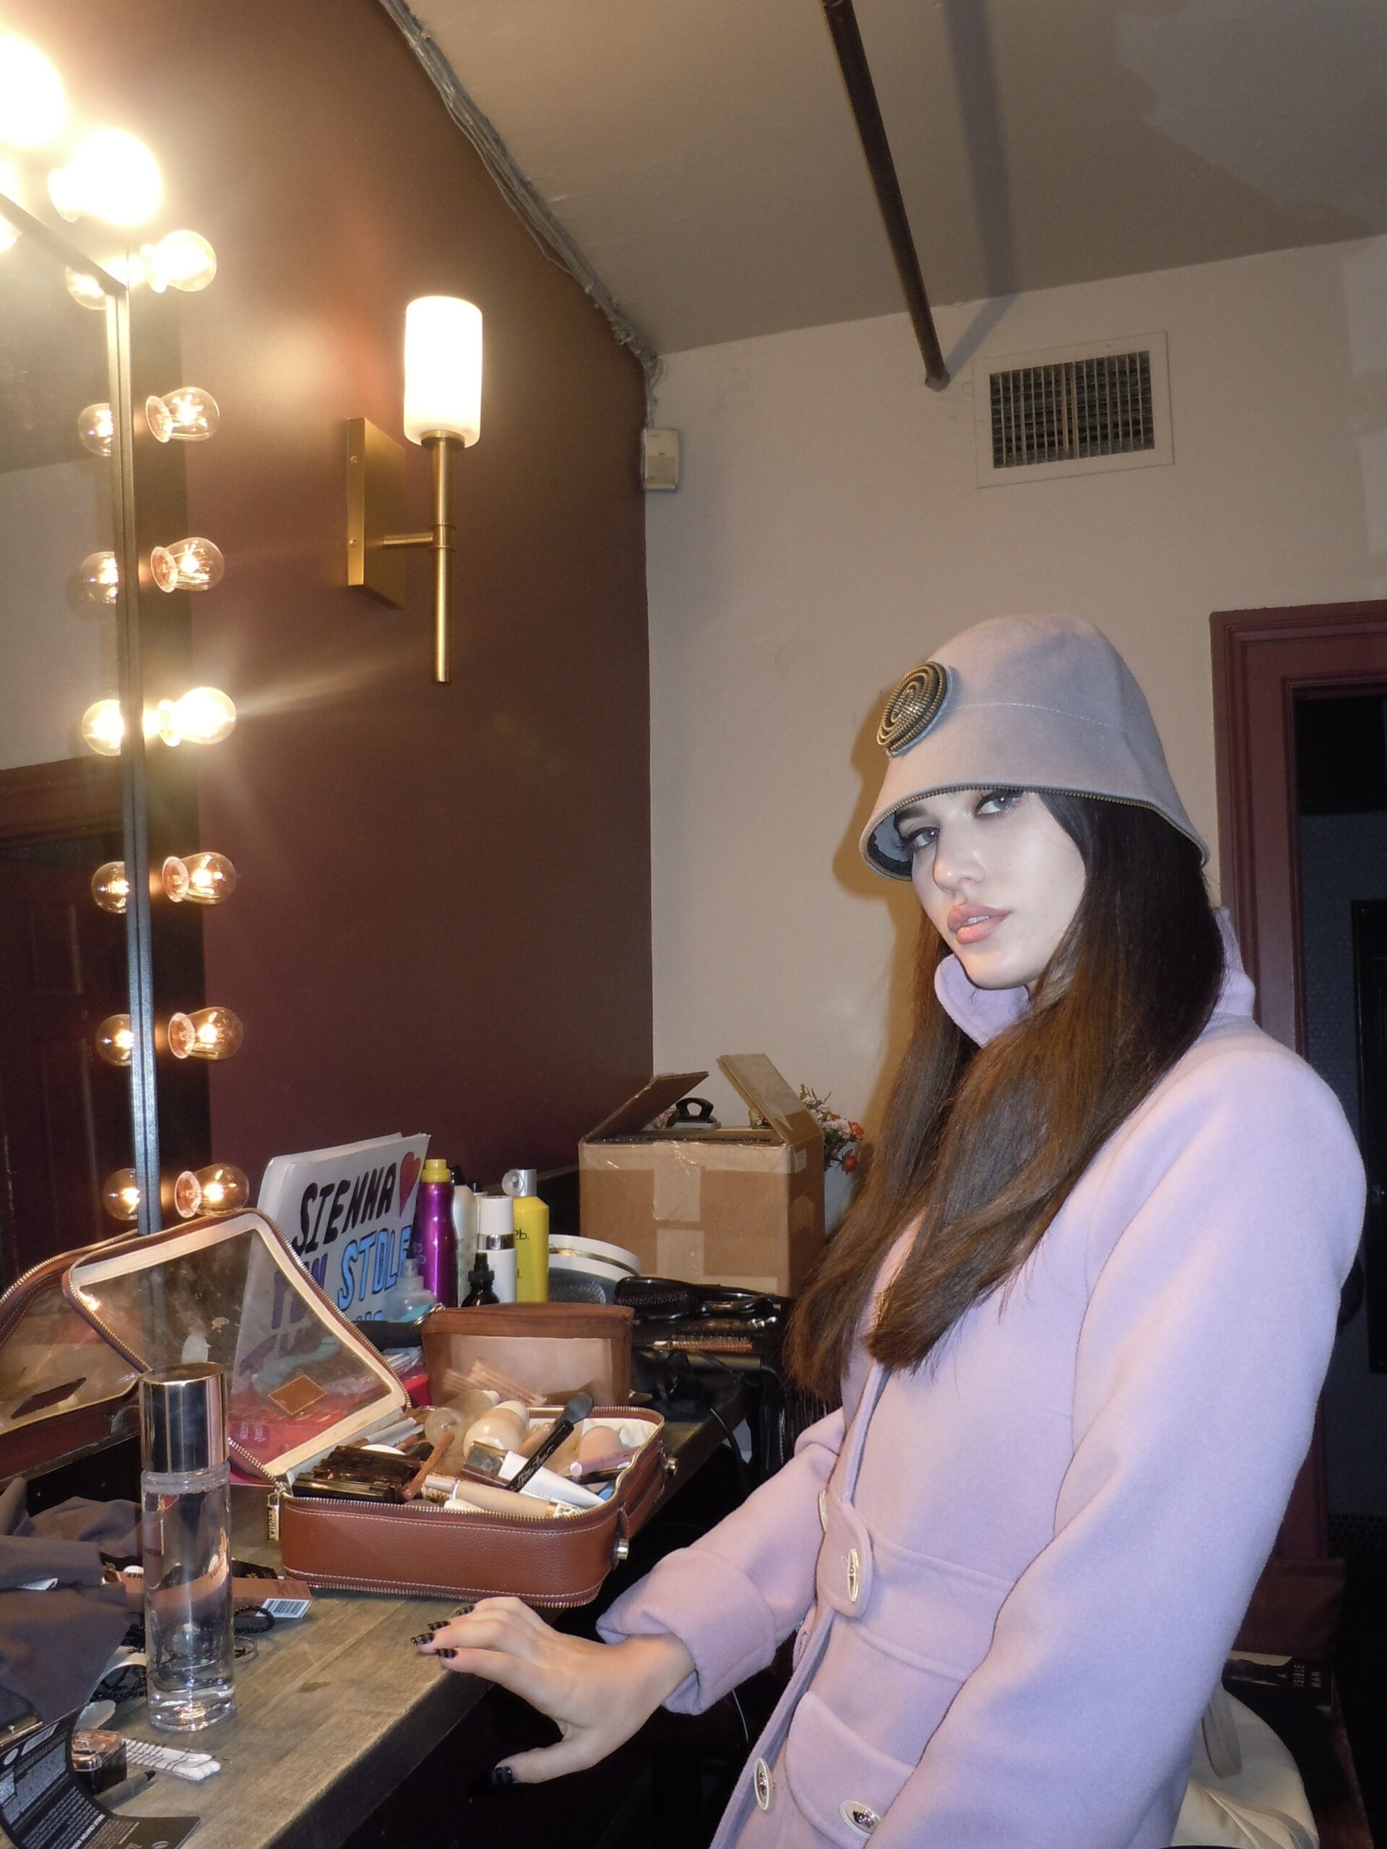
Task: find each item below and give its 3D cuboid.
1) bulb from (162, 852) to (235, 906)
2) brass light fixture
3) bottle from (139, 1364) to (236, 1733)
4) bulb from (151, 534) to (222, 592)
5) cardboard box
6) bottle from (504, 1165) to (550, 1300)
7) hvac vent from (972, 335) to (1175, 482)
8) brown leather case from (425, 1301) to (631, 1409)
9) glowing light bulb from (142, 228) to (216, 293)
[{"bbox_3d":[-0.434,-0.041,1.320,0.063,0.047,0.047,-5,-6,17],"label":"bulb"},{"bbox_3d":[-0.332,-0.532,1.835,0.147,0.477,0.103,-3,-5,17],"label":"brass light fixture"},{"bbox_3d":[-0.292,0.357,0.872,0.049,0.195,0.049,-3,-5,17],"label":"bottle"},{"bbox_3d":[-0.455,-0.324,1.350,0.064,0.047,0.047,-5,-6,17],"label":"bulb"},{"bbox_3d":[0.022,0.394,2.363,0.320,0.372,0.323,-2,-5,12],"label":"cardboard box"},{"bbox_3d":[-0.200,0.411,1.762,0.061,0.241,0.061,-1,-5,0],"label":"bottle"},{"bbox_3d":[0.685,-0.924,2.694,0.341,0.244,0.025,-3,-5,17],"label":"hvac vent"},{"bbox_3d":[-0.159,0.440,1.463,0.207,0.131,0.054,-2,-5,12],"label":"brown leather case"},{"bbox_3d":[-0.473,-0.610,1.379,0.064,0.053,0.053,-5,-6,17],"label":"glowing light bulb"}]

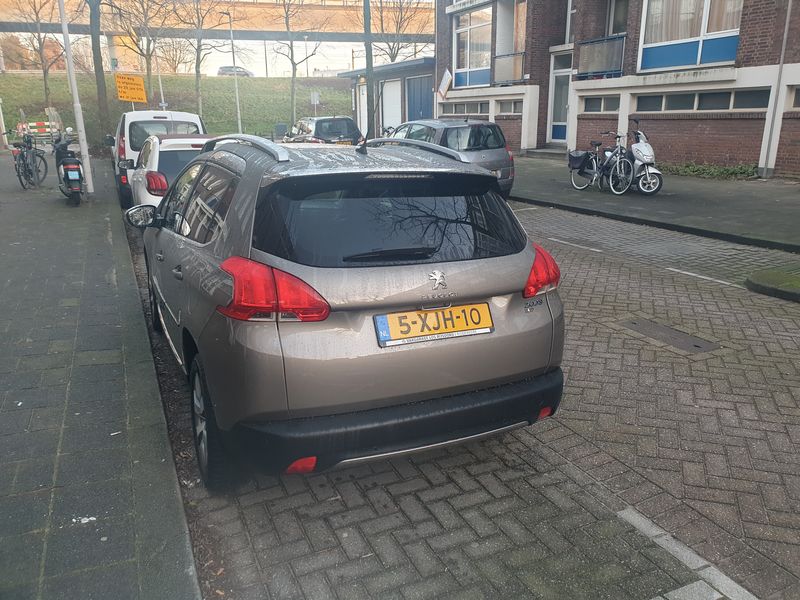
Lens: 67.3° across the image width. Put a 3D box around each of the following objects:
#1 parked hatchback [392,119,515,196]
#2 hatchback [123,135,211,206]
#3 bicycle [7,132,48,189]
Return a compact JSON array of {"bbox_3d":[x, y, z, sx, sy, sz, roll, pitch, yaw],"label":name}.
[{"bbox_3d":[0.730,-3.120,13.250,1.810,1.620,4.270,-9,18,-25],"label":"parked hatchback"},{"bbox_3d":[-2.930,-1.560,8.400,1.640,1.470,3.600,-8,18,-24],"label":"hatchback"},{"bbox_3d":[-7.067,-2.647,11.400,0.600,1.120,1.750,-9,18,-27],"label":"bicycle"}]

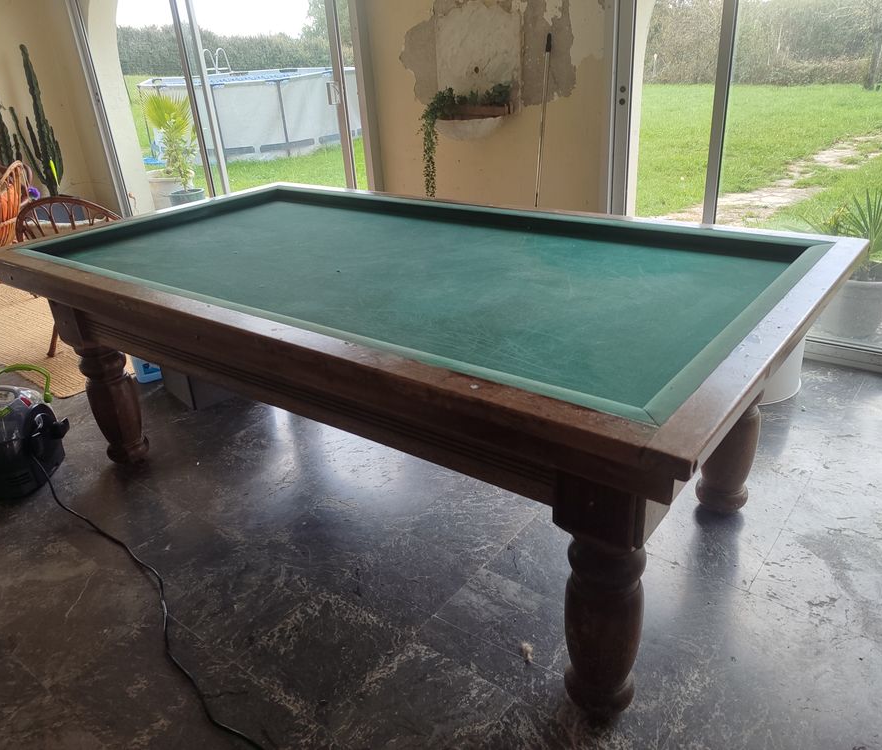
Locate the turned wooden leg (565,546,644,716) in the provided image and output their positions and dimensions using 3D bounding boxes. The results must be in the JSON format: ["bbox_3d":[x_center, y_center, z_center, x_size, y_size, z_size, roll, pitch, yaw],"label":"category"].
[{"bbox_3d":[0.340,0.514,1.532,0.162,0.420,0.162,-3,25,2],"label":"turned wooden leg"}]

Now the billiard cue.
[{"bbox_3d":[0.474,-0.932,3.513,0.028,1.319,0.028,18,29,33],"label":"billiard cue"}]

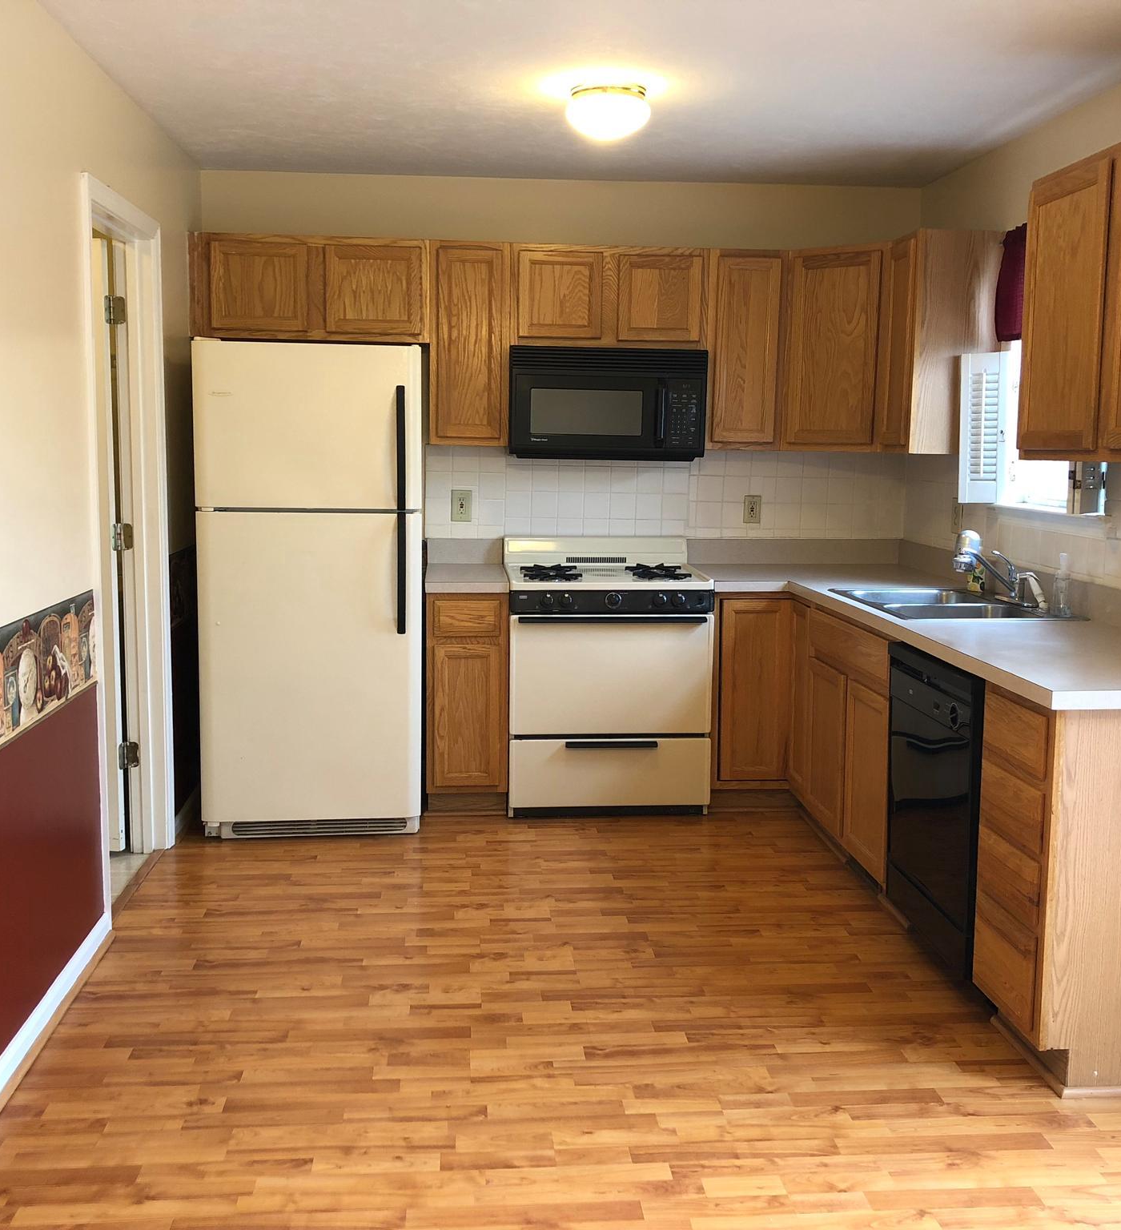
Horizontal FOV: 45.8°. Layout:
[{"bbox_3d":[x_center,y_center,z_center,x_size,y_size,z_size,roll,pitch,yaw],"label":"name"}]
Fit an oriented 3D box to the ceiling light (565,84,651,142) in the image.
[{"bbox_3d":[0.138,-1.468,3.900,0.249,0.147,0.249,0,8,-5],"label":"ceiling light"}]

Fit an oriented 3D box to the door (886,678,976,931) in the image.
[{"bbox_3d":[1.007,0.479,3.562,0.060,0.545,0.605,0,8,-5],"label":"door"}]

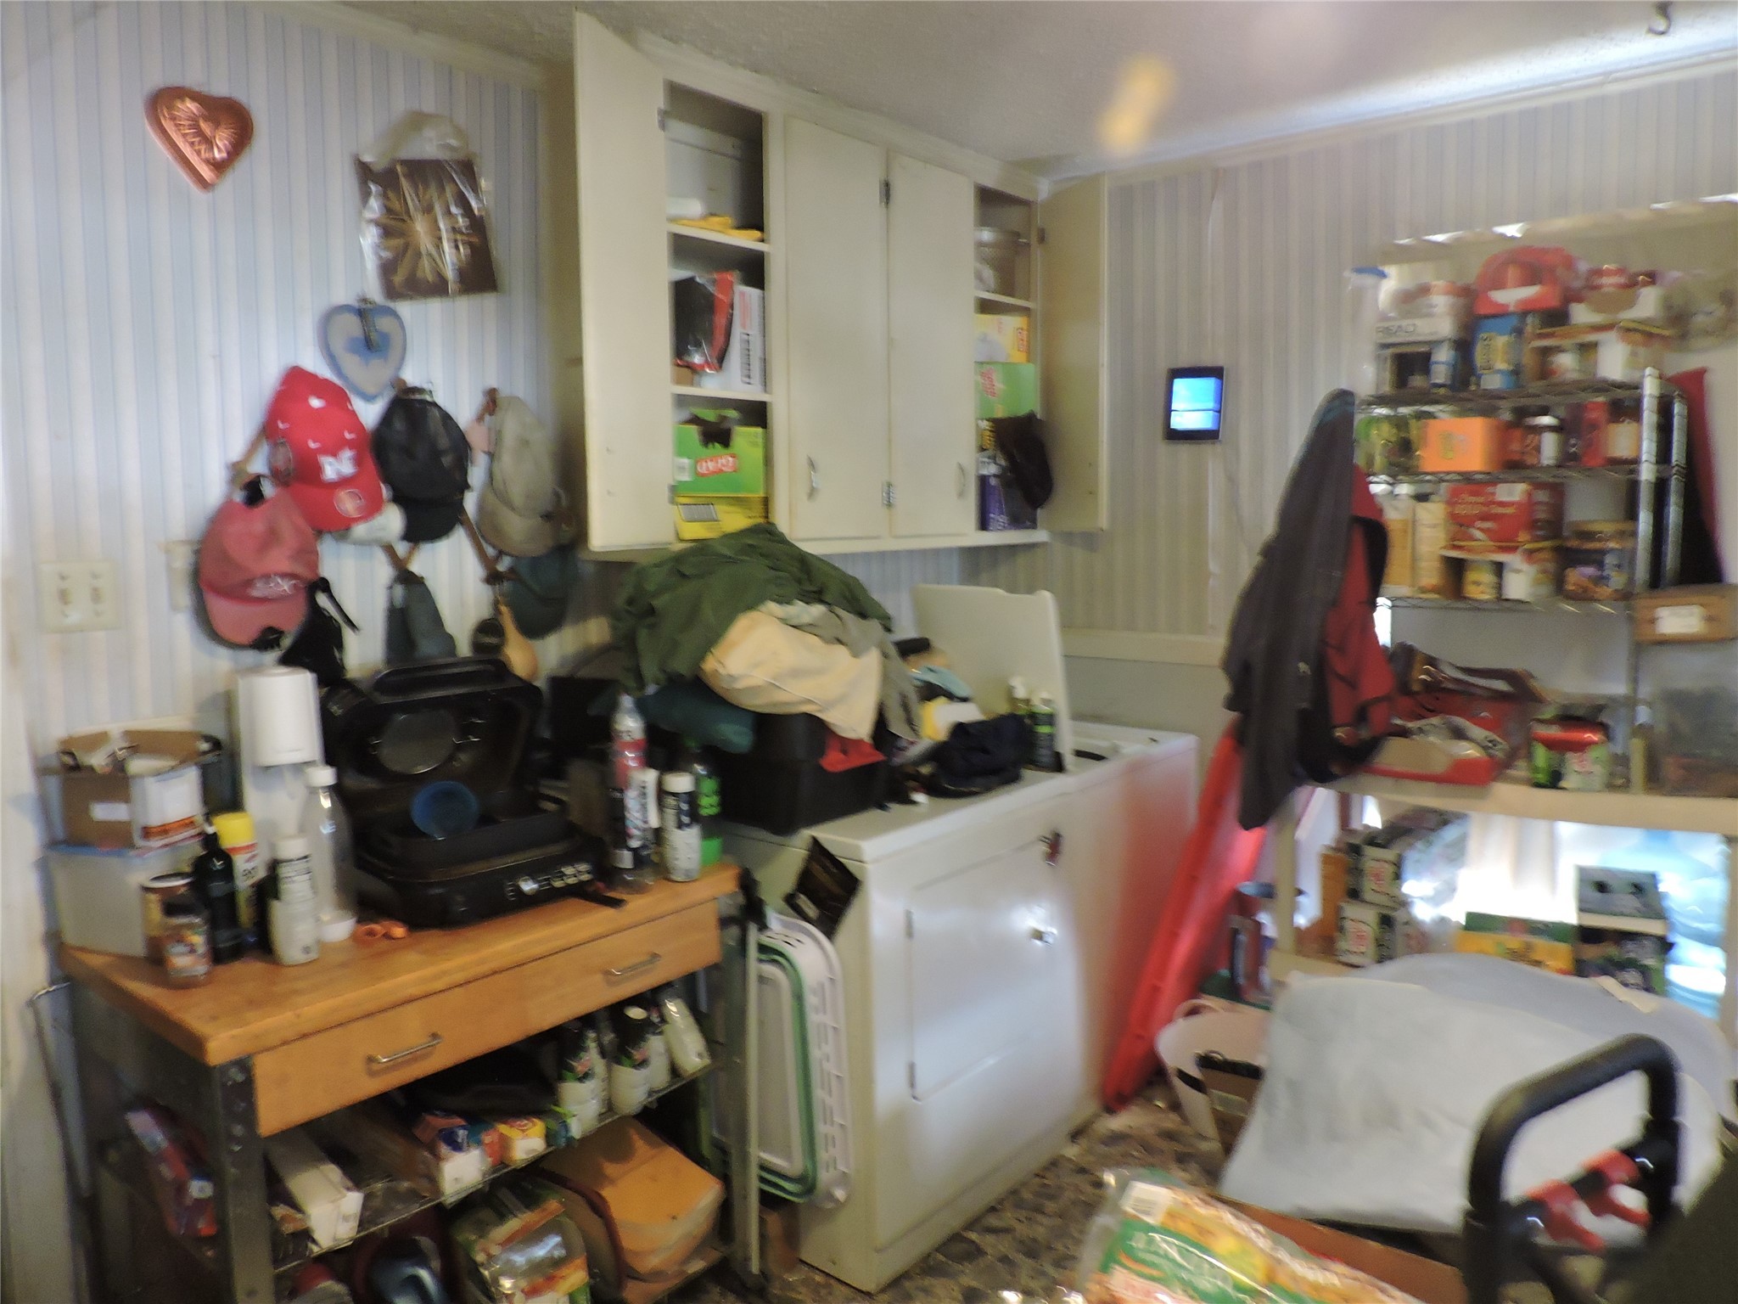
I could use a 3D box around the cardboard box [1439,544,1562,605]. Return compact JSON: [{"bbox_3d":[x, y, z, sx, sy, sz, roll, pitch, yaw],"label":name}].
[{"bbox_3d":[1.399,-0.174,2.667,0.175,0.113,0.250,4,8,42],"label":"cardboard box"}]

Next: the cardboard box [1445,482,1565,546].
[{"bbox_3d":[1.408,-0.305,2.671,0.170,0.130,0.225,6,9,45],"label":"cardboard box"}]

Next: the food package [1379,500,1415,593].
[{"bbox_3d":[1.198,-0.236,2.682,0.070,0.206,0.125,6,9,40],"label":"food package"}]

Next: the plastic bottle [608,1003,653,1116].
[{"bbox_3d":[-0.429,0.720,2.155,0.072,0.192,0.072,-2,7,-12],"label":"plastic bottle"}]

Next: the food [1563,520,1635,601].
[{"bbox_3d":[1.483,-0.180,2.448,0.130,0.155,0.130,6,9,40],"label":"food"}]

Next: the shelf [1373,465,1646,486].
[{"bbox_3d":[1.417,-0.374,2.614,0.545,0.033,0.350,6,9,40],"label":"shelf"}]

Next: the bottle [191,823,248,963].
[{"bbox_3d":[-0.994,0.366,1.838,0.068,0.196,0.068,4,7,39],"label":"bottle"}]

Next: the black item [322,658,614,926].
[{"bbox_3d":[-0.748,0.238,2.245,0.385,0.390,0.370,-6,9,-41],"label":"black item"}]

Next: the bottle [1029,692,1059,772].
[{"bbox_3d":[0.422,0.191,2.902,0.070,0.184,0.070,-1,6,0],"label":"bottle"}]

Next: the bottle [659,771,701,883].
[{"bbox_3d":[-0.356,0.327,2.279,0.072,0.200,0.072,-1,7,-9],"label":"bottle"}]

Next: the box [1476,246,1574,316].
[{"bbox_3d":[1.349,-0.761,2.489,0.158,0.138,0.130,6,9,40],"label":"box"}]

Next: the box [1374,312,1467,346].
[{"bbox_3d":[1.274,-0.732,2.787,0.166,0.053,0.150,5,8,38],"label":"box"}]

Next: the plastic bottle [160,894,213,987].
[{"bbox_3d":[-0.989,0.415,1.742,0.064,0.119,0.064,4,7,39],"label":"plastic bottle"}]

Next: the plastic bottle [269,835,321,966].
[{"bbox_3d":[-0.866,0.372,1.815,0.066,0.186,0.066,4,7,39],"label":"plastic bottle"}]

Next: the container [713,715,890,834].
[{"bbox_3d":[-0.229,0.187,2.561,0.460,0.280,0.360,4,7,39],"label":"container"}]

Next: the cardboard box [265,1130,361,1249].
[{"bbox_3d":[-0.888,0.830,1.893,0.065,0.066,0.300,-7,9,-41],"label":"cardboard box"}]

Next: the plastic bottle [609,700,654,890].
[{"bbox_3d":[-0.429,0.251,2.157,0.075,0.345,0.075,-1,6,0],"label":"plastic bottle"}]

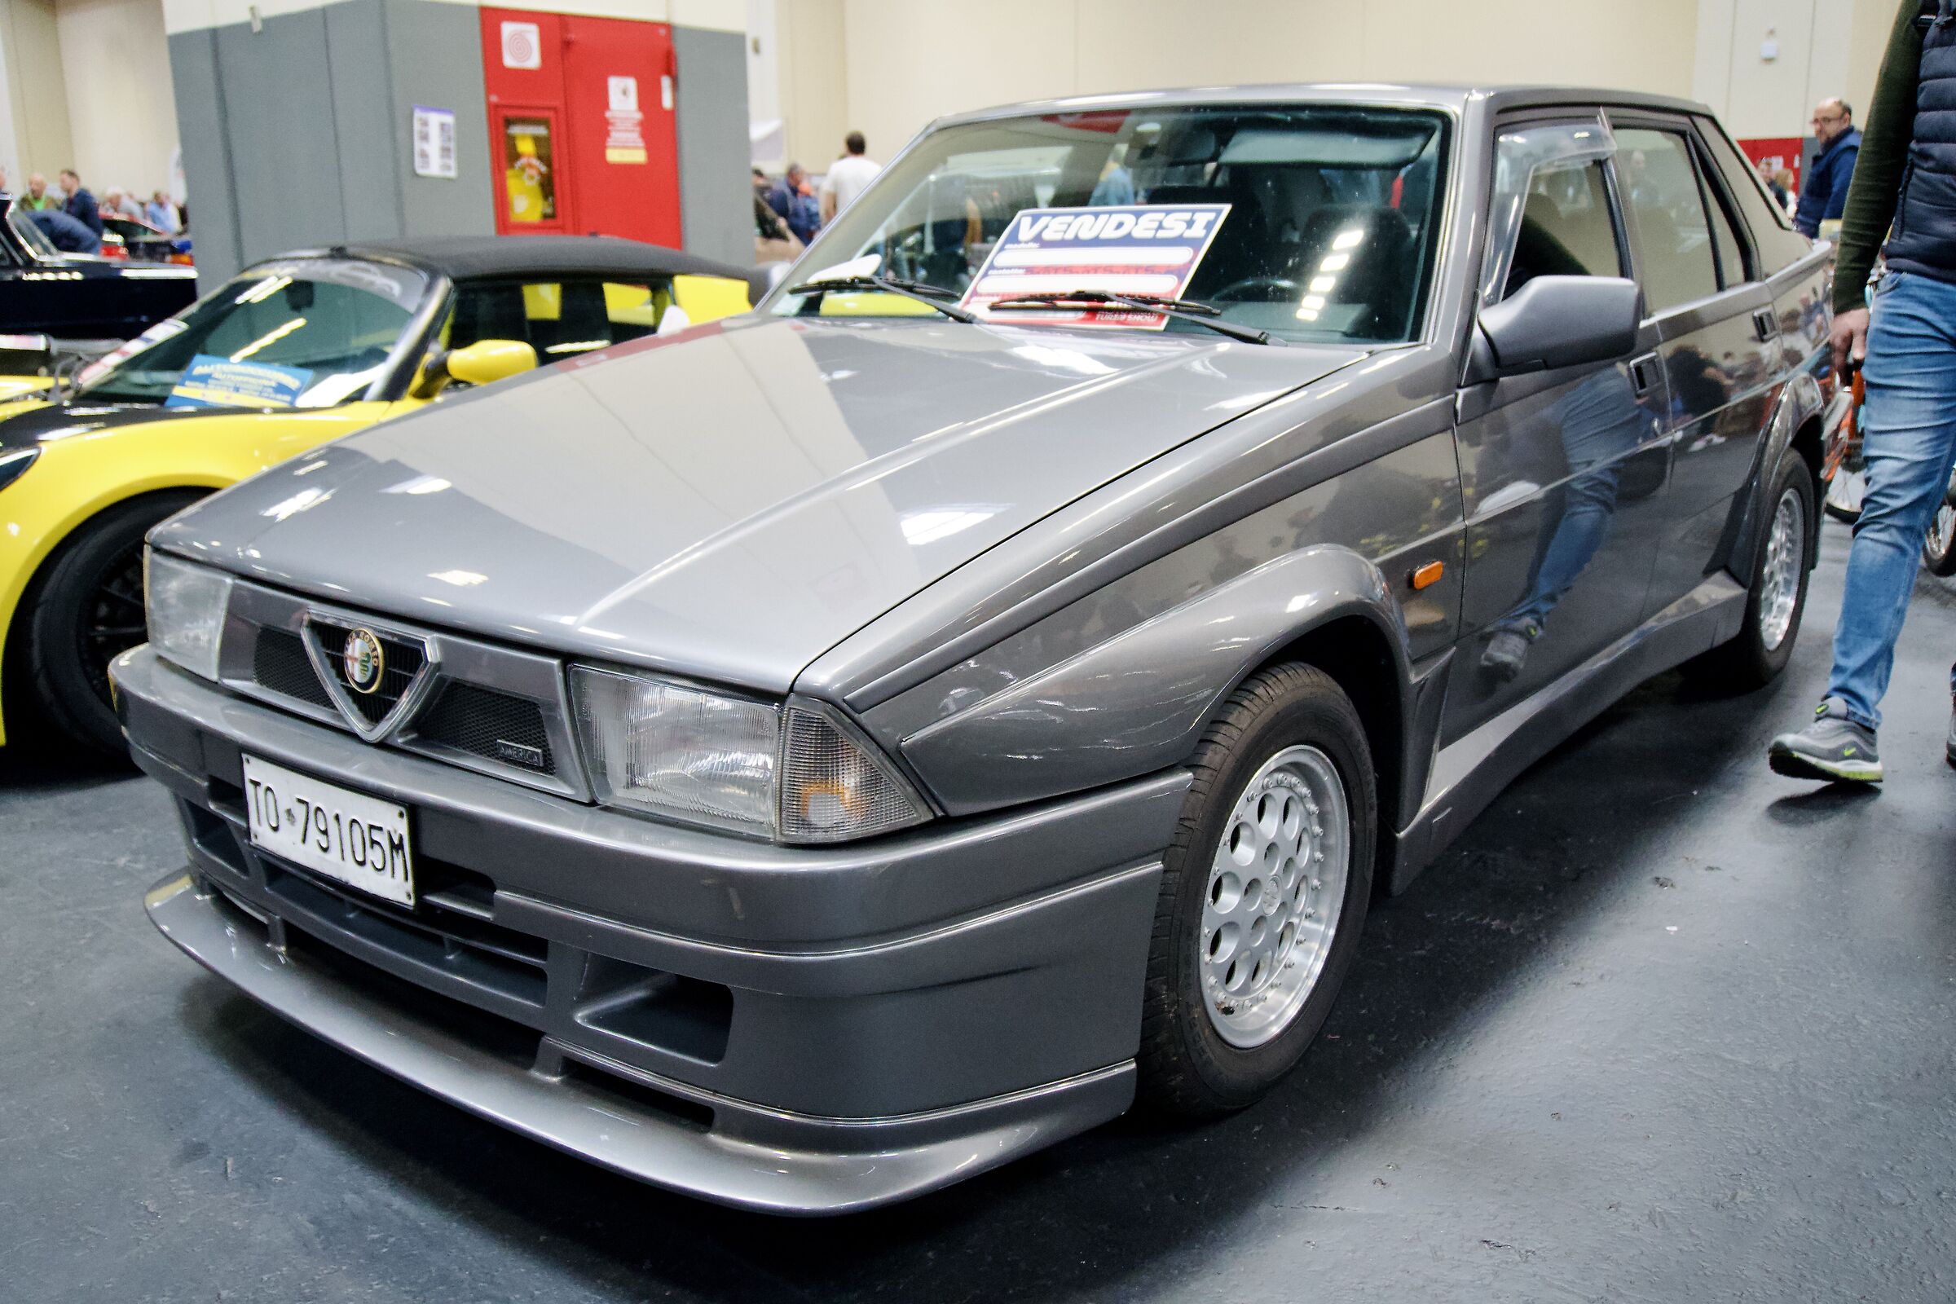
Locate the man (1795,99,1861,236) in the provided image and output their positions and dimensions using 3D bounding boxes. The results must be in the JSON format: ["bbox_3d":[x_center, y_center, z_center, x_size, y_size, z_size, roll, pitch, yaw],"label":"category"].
[{"bbox_3d":[4.319,-1.957,8.738,0.380,1.740,0.520,-9,16,-29],"label":"man"}]

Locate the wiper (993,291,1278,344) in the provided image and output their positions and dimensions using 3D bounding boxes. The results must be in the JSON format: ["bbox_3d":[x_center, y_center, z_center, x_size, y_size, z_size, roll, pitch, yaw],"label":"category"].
[{"bbox_3d":[0.238,-0.531,2.686,0.562,0.067,0.100,11,18,37],"label":"wiper"}]

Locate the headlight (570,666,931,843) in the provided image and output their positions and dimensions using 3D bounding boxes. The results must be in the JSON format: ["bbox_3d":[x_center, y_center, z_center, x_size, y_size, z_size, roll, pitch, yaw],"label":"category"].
[{"bbox_3d":[-0.235,0.100,1.698,0.390,0.155,0.145,11,18,37],"label":"headlight"}]

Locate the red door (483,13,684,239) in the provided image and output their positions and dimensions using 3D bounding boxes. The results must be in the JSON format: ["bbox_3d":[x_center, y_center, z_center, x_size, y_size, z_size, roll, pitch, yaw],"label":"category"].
[{"bbox_3d":[-1.931,-2.068,8.481,0.080,2.130,1.060,11,19,39],"label":"red door"}]

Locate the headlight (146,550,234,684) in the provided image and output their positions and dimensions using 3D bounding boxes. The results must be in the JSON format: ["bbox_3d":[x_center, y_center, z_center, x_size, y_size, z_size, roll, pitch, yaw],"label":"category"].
[{"bbox_3d":[-1.085,-0.058,2.346,0.390,0.155,0.145,11,18,37],"label":"headlight"}]

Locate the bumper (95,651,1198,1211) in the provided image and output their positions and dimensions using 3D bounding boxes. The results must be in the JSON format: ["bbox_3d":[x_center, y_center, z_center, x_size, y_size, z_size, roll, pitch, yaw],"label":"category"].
[{"bbox_3d":[-0.583,0.263,2.182,1.640,0.440,0.585,11,18,37],"label":"bumper"}]

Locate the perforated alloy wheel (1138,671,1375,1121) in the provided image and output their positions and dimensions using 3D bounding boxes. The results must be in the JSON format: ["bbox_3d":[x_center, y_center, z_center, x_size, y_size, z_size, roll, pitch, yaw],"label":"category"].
[{"bbox_3d":[0.318,0.305,2.241,0.198,0.584,0.584,11,18,37],"label":"perforated alloy wheel"}]

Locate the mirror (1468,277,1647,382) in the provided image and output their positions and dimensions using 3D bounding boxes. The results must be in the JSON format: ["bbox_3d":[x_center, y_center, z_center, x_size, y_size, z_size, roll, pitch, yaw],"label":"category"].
[{"bbox_3d":[0.799,-0.455,2.343,0.200,0.135,0.140,11,18,37],"label":"mirror"}]

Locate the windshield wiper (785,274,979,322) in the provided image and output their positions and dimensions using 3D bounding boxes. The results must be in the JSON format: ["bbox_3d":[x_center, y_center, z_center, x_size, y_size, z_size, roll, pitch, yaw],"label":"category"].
[{"bbox_3d":[-0.181,-0.630,3.033,0.090,0.070,0.520,-14,20,-42],"label":"windshield wiper"}]

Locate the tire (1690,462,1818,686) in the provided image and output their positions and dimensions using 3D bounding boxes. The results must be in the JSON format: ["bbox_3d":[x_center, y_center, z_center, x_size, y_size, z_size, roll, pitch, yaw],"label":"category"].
[{"bbox_3d":[1.874,-0.212,4.142,0.198,0.584,0.584,11,18,37],"label":"tire"}]

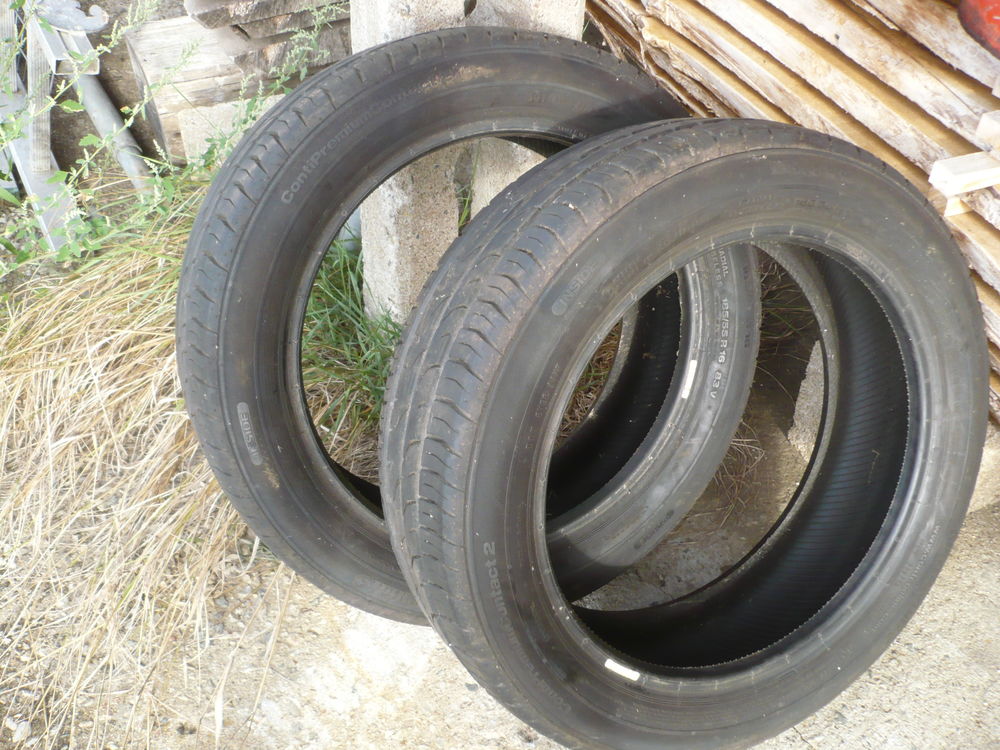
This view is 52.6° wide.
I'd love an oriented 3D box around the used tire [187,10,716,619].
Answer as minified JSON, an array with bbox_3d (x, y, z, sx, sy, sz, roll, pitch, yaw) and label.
[{"bbox_3d":[-0.020,-0.046,1.069,0.608,0.608,0.187,-15,18,-19],"label":"used tire"}]

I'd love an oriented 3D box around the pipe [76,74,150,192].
[{"bbox_3d":[-0.673,-0.435,1.750,0.046,0.046,0.425,-20,59,-24],"label":"pipe"}]

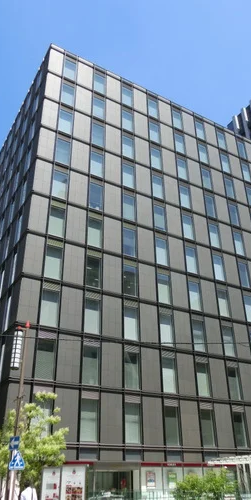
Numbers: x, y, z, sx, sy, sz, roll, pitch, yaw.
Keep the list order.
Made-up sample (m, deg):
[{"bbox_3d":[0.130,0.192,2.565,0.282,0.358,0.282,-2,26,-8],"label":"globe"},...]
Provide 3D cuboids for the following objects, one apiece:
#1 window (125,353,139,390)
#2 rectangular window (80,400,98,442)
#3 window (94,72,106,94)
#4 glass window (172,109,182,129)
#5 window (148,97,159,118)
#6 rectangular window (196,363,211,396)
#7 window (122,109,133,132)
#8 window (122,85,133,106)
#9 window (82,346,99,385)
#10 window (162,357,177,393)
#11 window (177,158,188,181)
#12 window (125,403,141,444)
[{"bbox_3d":[0.505,9.447,33.193,1.370,2.850,0.150,15,-33,-26],"label":"window"},{"bbox_3d":[-2.465,11.764,29.015,1.382,2.800,0.150,15,-33,-26],"label":"rectangular window"},{"bbox_3d":[-2.892,-18.444,46.687,1.370,2.850,0.150,15,-33,-26],"label":"window"},{"bbox_3d":[6.450,-16.214,52.181,1.380,2.840,0.180,15,-33,-26],"label":"glass window"},{"bbox_3d":[3.311,-16.651,49.489,1.280,2.860,0.150,15,-33,-26],"label":"window"},{"bbox_3d":[6.782,11.223,36.554,1.300,2.850,0.150,15,-33,-26],"label":"rectangular window"},{"bbox_3d":[0.277,-14.058,45.989,1.280,2.860,0.150,15,-33,-26],"label":"window"},{"bbox_3d":[0.226,-17.819,48.418,1.300,2.850,0.150,15,-33,-26],"label":"window"},{"bbox_3d":[-2.503,8.479,30.864,1.382,2.800,0.150,15,-33,-26],"label":"window"},{"bbox_3d":[3.554,10.147,33.951,1.382,2.800,0.150,15,-33,-26],"label":"window"},{"bbox_3d":[6.455,-9.094,47.814,1.320,2.900,0.150,15,-33,-26],"label":"window"},{"bbox_3d":[0.541,12.825,31.306,1.370,2.850,0.150,15,-33,-26],"label":"window"}]

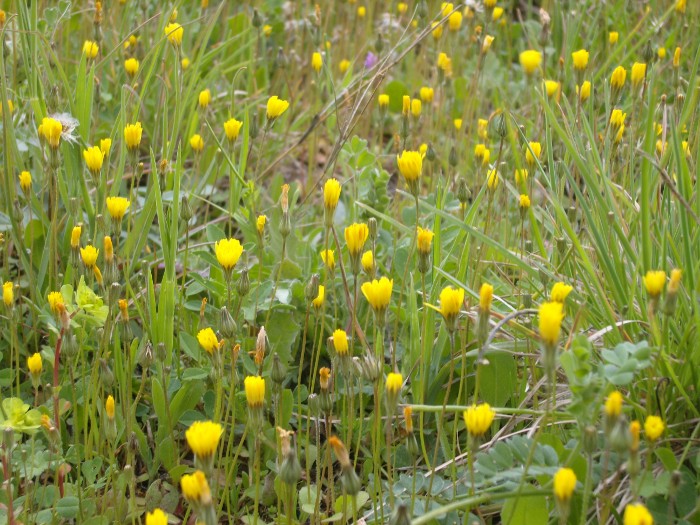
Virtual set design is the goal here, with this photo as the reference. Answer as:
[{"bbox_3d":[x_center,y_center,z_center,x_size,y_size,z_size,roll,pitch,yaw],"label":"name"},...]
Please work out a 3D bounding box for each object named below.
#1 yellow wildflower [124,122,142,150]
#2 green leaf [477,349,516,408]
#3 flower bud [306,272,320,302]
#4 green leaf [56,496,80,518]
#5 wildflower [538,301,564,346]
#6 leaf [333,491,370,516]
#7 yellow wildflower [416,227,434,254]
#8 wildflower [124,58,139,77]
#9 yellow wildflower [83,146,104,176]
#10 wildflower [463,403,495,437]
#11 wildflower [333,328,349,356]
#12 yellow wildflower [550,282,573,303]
[{"bbox_3d":[-0.193,-0.113,1.480,0.016,0.024,0.016,0,23,0],"label":"yellow wildflower"},{"bbox_3d":[0.107,0.084,1.200,0.027,0.042,0.012,0,23,0],"label":"green leaf"},{"bbox_3d":[-0.024,0.017,1.092,0.007,0.018,0.007,15,19,-1],"label":"flower bud"},{"bbox_3d":[-0.184,0.160,1.080,0.016,0.011,0.010,0,23,0],"label":"green leaf"},{"bbox_3d":[0.106,0.032,0.875,0.013,0.023,0.013,3,20,7],"label":"wildflower"},{"bbox_3d":[0.001,0.160,1.100,0.025,0.011,0.016,0,23,0],"label":"leaf"},{"bbox_3d":[0.052,-0.015,1.154,0.012,0.018,0.012,1,20,3],"label":"yellow wildflower"},{"bbox_3d":[-0.210,-0.188,1.597,0.013,0.016,0.013,-3,20,-7],"label":"wildflower"},{"bbox_3d":[-0.220,-0.087,1.420,0.018,0.022,0.018,0,23,0],"label":"yellow wildflower"},{"bbox_3d":[0.077,0.095,1.000,0.019,0.018,0.019,0,23,0],"label":"wildflower"},{"bbox_3d":[-0.006,0.050,1.030,0.009,0.016,0.009,0,20,0],"label":"wildflower"},{"bbox_3d":[0.144,0.021,1.133,0.011,0.013,0.011,32,18,7],"label":"yellow wildflower"}]

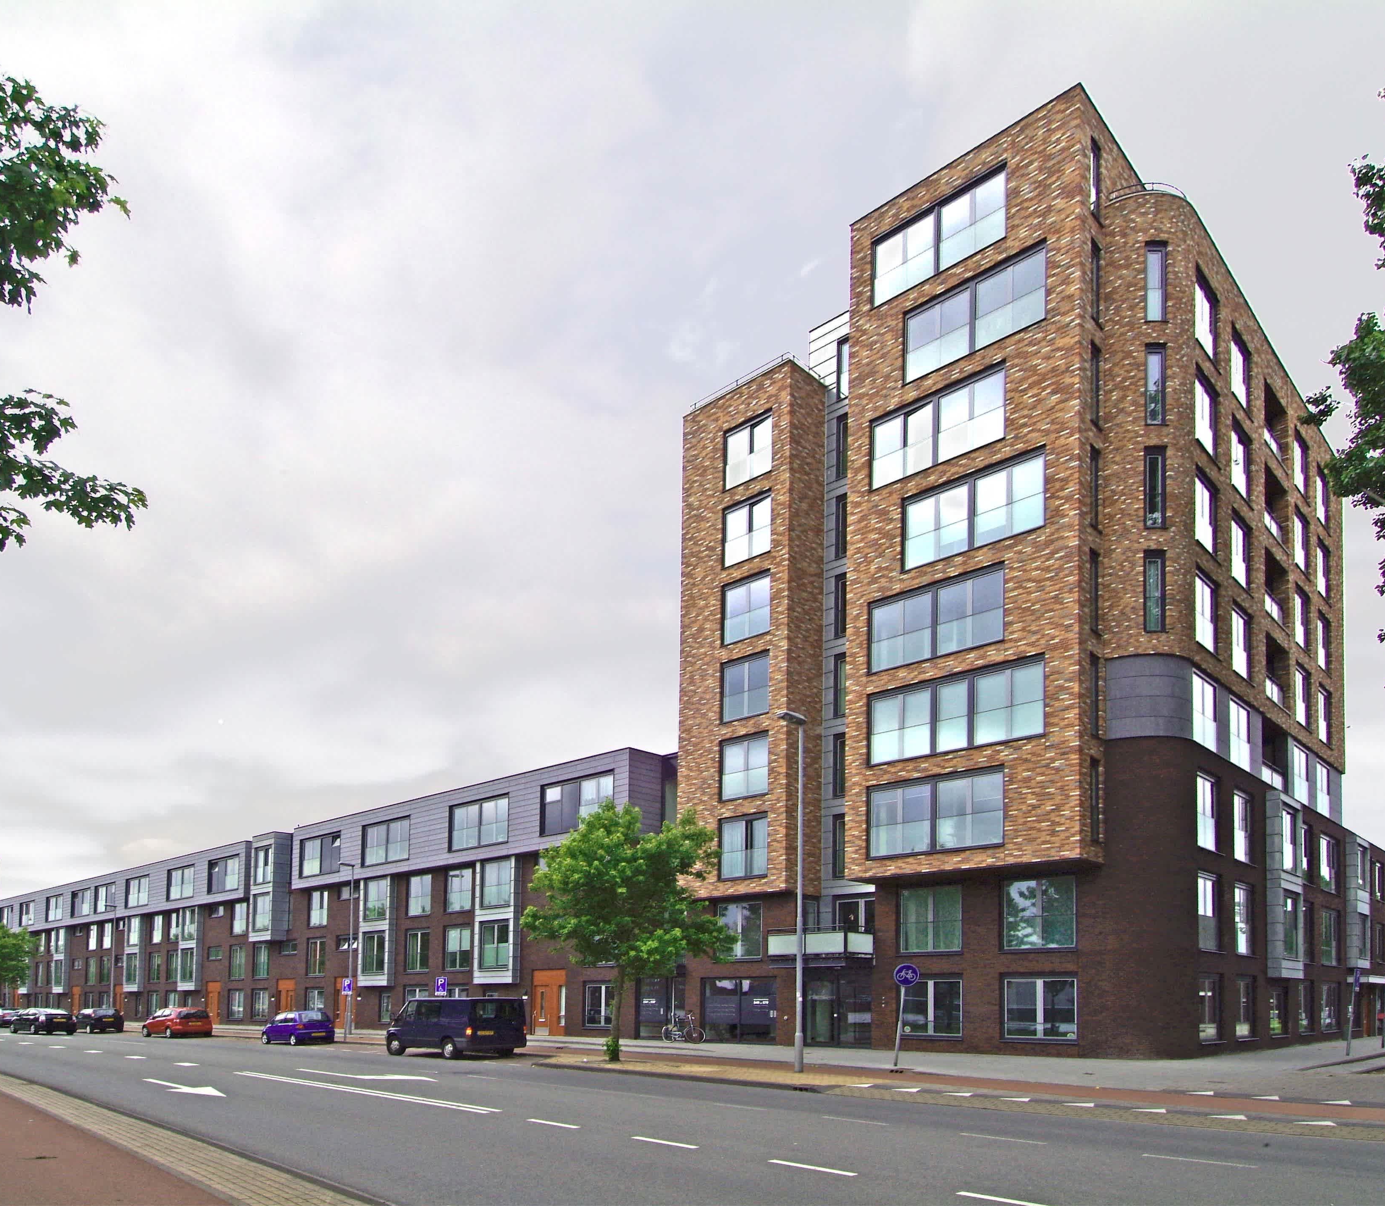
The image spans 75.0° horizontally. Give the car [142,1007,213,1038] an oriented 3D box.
[{"bbox_3d":[-25.650,20.838,44.800,3.880,1.530,1.720,-17,-27,39],"label":"car"}]

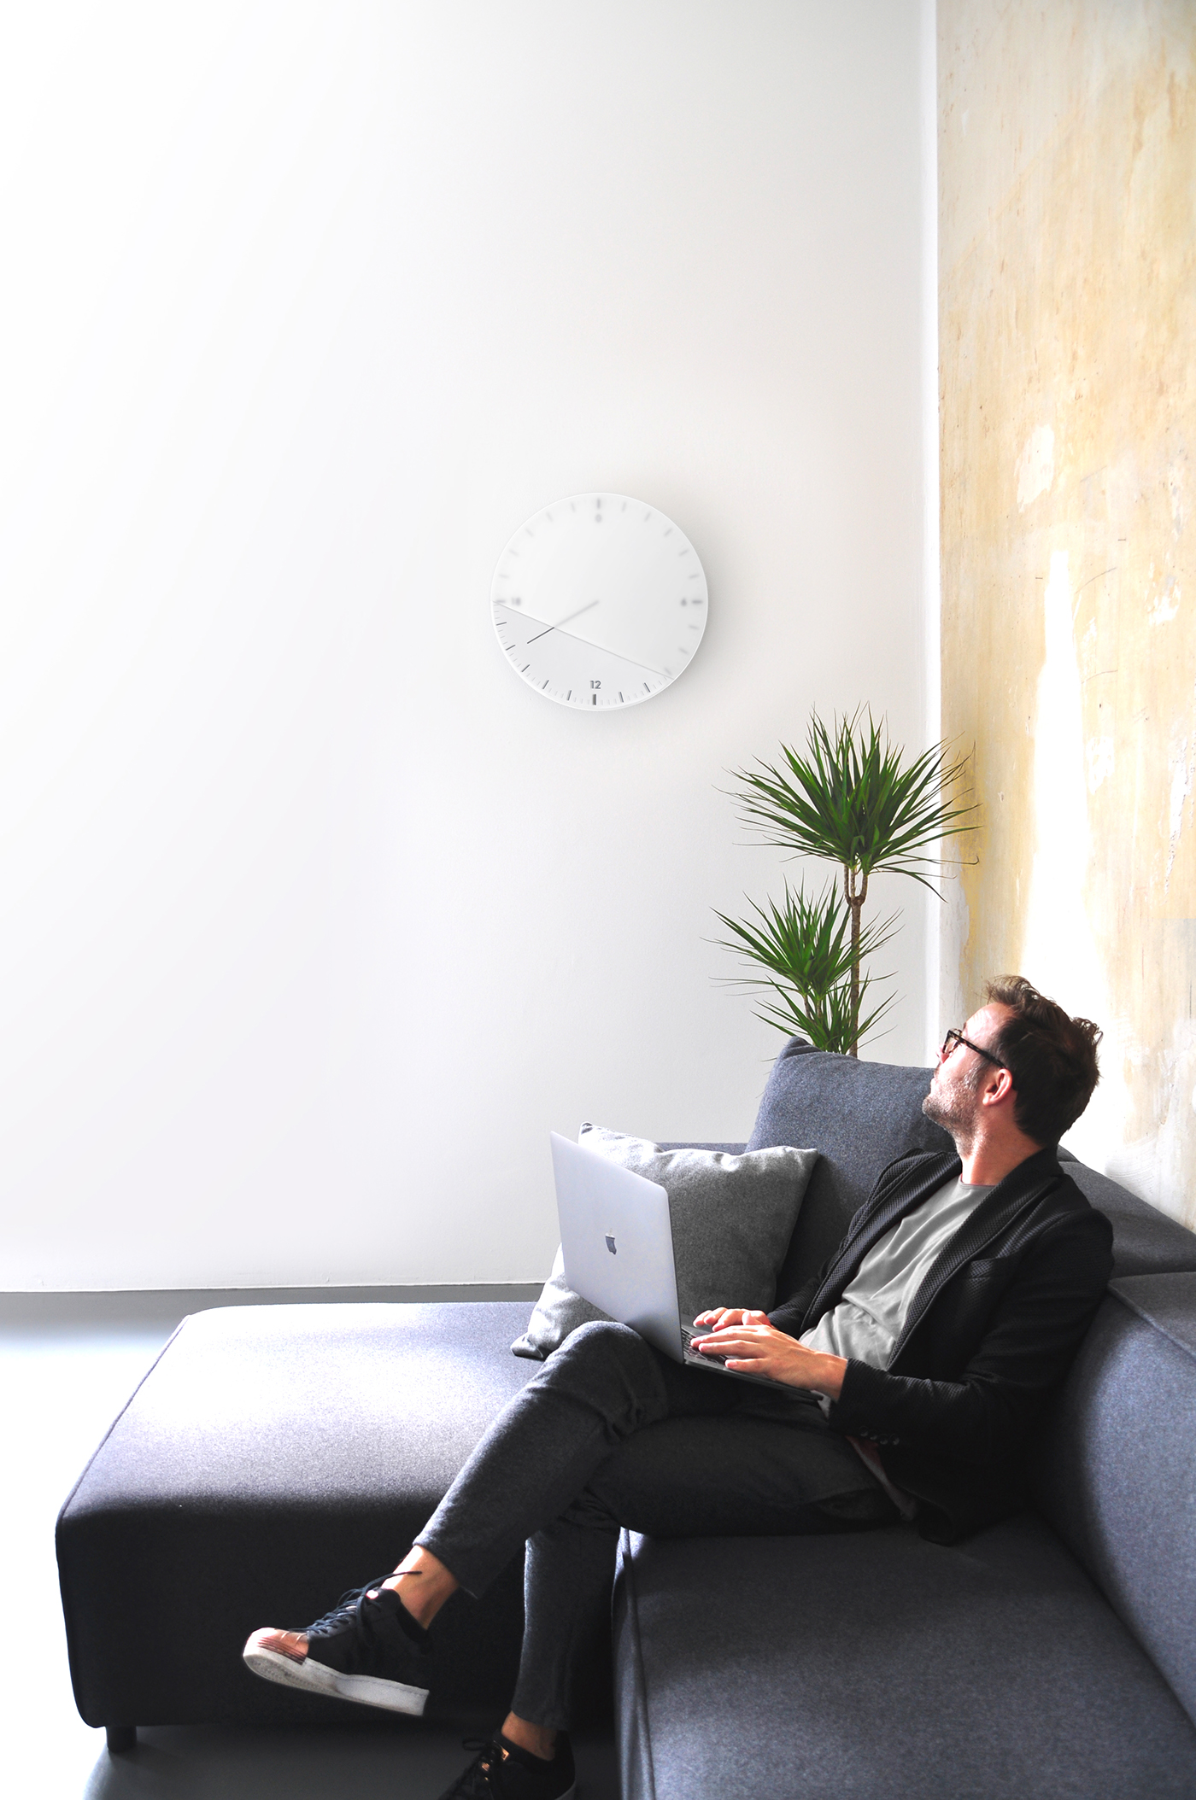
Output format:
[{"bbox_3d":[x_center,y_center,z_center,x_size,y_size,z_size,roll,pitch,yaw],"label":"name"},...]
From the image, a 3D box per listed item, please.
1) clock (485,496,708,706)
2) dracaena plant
[{"bbox_3d":[0.004,-0.900,4.060,0.650,0.650,0.045,0,3,-2],"label":"clock"},{"bbox_3d":[0.672,0.330,3.620,0.690,1.710,0.680,0,3,-2],"label":"dracaena plant"}]

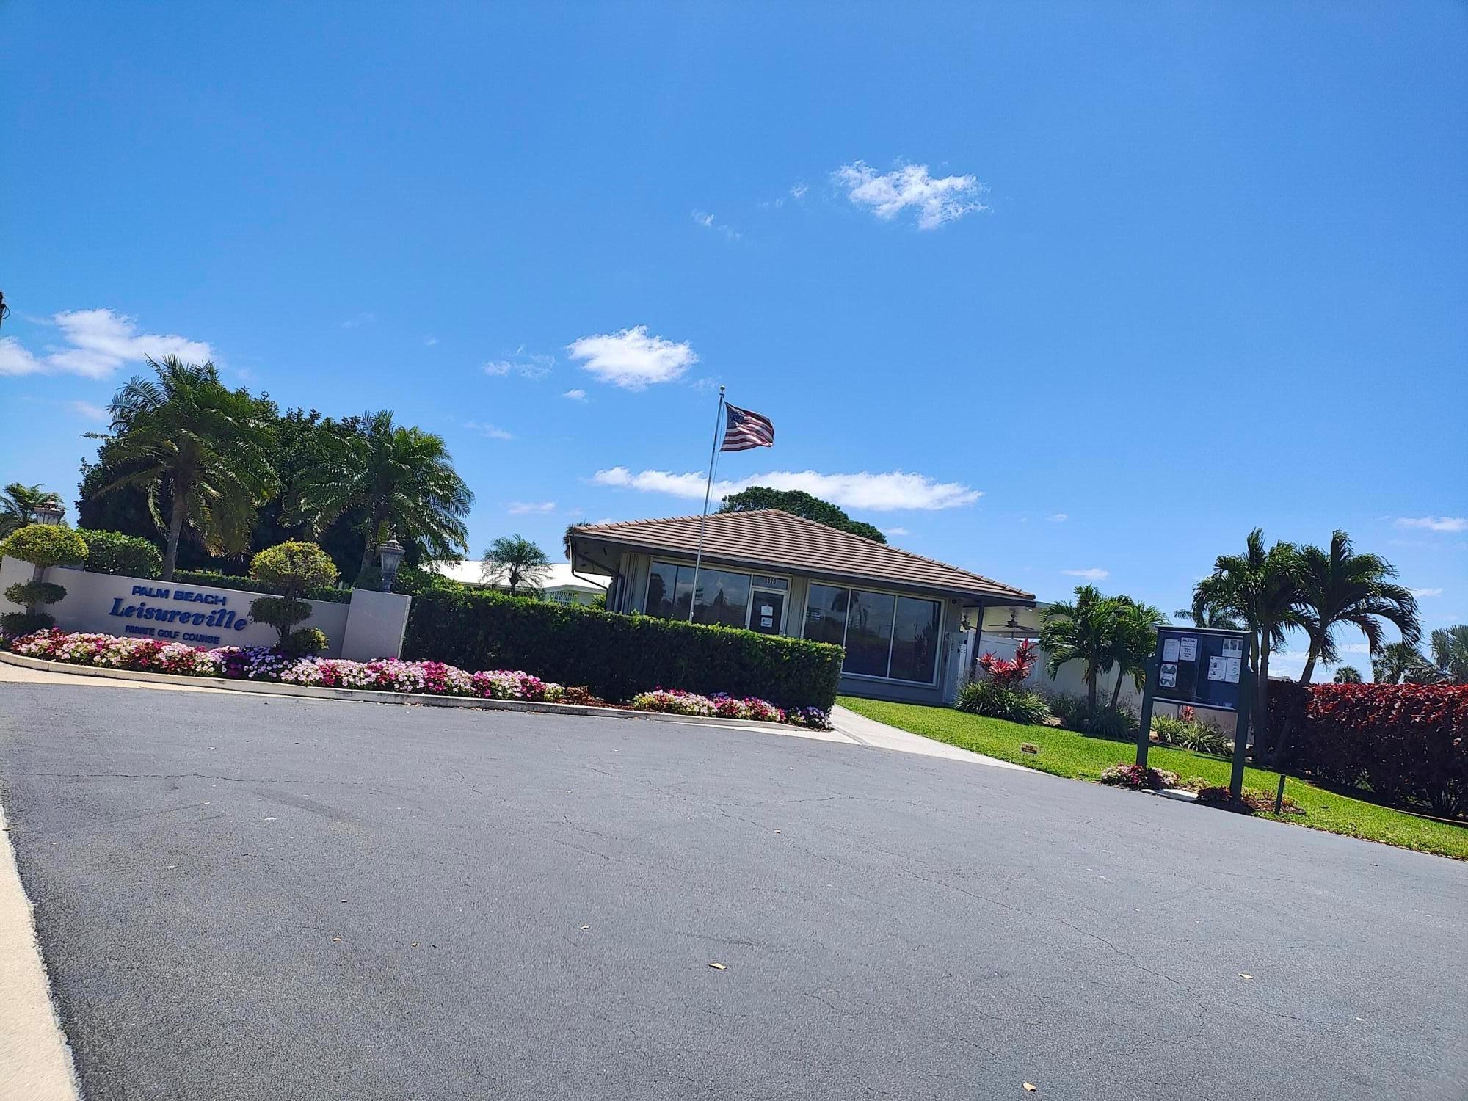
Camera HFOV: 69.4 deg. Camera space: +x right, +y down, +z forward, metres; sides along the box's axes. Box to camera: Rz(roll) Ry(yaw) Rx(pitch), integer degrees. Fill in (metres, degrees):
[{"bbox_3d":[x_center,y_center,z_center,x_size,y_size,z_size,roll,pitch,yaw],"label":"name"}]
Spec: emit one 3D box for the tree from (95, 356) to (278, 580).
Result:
[{"bbox_3d":[-7.483,-0.661,14.320,2.450,3.840,2.450,10,-5,-28],"label":"tree"}]

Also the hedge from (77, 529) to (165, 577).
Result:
[{"bbox_3d":[-8.026,0.408,13.673,1.200,1.360,1.100,8,-5,-10],"label":"hedge"}]

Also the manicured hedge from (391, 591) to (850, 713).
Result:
[{"bbox_3d":[-1.472,1.529,14.986,6.344,1.150,0.950,9,-5,-23],"label":"manicured hedge"}]

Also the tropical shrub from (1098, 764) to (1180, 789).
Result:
[{"bbox_3d":[4.872,2.730,12.775,0.650,0.280,1.000,10,-5,-30],"label":"tropical shrub"}]

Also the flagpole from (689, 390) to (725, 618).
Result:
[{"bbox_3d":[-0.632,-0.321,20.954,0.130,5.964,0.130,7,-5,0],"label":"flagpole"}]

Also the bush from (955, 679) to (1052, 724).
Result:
[{"bbox_3d":[5.942,3.292,23.304,2.000,0.817,1.600,7,-5,10],"label":"bush"}]

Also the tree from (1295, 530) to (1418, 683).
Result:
[{"bbox_3d":[11.530,1.956,20.031,2.600,4.530,2.400,5,-5,30],"label":"tree"}]

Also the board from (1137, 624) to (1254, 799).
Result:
[{"bbox_3d":[5.680,1.951,13.060,0.170,1.980,1.320,10,-5,-30],"label":"board"}]

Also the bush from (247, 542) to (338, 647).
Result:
[{"bbox_3d":[-5.000,0.608,11.893,0.980,1.410,0.950,8,-5,-10],"label":"bush"}]

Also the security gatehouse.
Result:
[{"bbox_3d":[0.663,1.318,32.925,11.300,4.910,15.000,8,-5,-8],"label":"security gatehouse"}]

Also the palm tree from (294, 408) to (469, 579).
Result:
[{"bbox_3d":[-5.553,-0.257,16.450,2.700,3.853,2.700,9,-5,-15],"label":"palm tree"}]

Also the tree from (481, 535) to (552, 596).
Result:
[{"bbox_3d":[-6.960,1.197,33.439,2.150,3.380,2.150,8,-5,-11],"label":"tree"}]

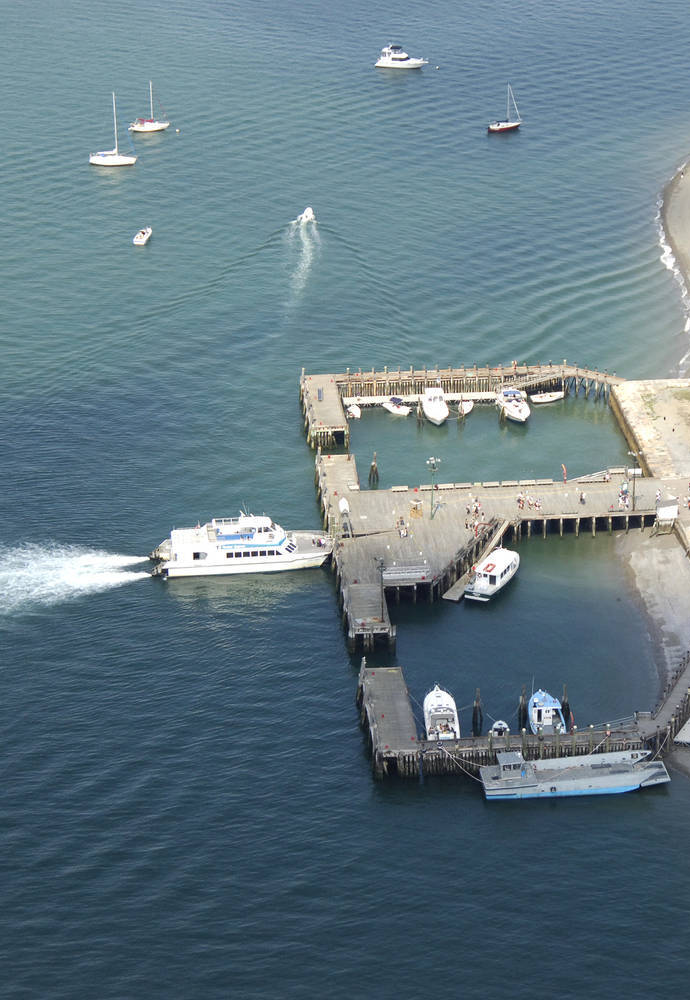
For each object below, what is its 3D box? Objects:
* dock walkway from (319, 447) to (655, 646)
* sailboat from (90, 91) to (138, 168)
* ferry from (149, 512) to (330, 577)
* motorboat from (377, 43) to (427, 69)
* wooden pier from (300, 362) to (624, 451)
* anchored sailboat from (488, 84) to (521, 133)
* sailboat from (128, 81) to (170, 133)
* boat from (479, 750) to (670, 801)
[{"bbox_3d":[24.040,5.680,453.670,51.990,4.500,65.160,-2,22,-4],"label":"dock walkway"},{"bbox_3d":[-48.560,-77.760,655.030,9.800,15.200,3.200,0,22,2],"label":"sailboat"},{"bbox_3d":[-15.030,5.630,451.730,25.600,7.600,8.000,-4,22,-7],"label":"ferry"},{"bbox_3d":[13.000,-101.100,713.880,11.800,4.900,3.900,3,23,9],"label":"motorboat"},{"bbox_3d":[19.830,-15.680,505.500,52.390,4.800,26.150,-2,22,-4],"label":"wooden pier"},{"bbox_3d":[34.680,-85.330,679.250,7.600,10.000,2.600,-8,23,-19],"label":"anchored sailboat"},{"bbox_3d":[-42.630,-85.740,681.150,8.700,10.800,2.900,-4,22,-7],"label":"sailboat"},{"bbox_3d":[28.320,33.190,386.190,23.000,4.400,5.800,-3,22,-5],"label":"boat"}]

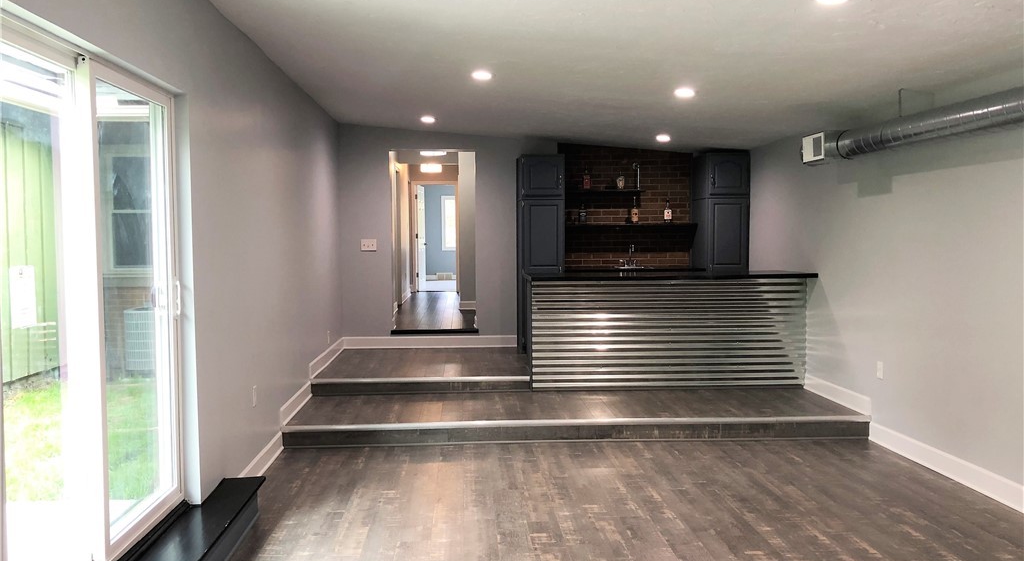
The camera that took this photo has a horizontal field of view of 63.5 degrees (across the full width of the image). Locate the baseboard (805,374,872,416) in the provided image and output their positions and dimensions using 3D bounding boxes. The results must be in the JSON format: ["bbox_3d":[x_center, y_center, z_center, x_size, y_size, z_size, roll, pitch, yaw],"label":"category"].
[{"bbox_3d":[2.604,0.914,6.705,0.018,0.127,1.147,0,3,-4],"label":"baseboard"}]

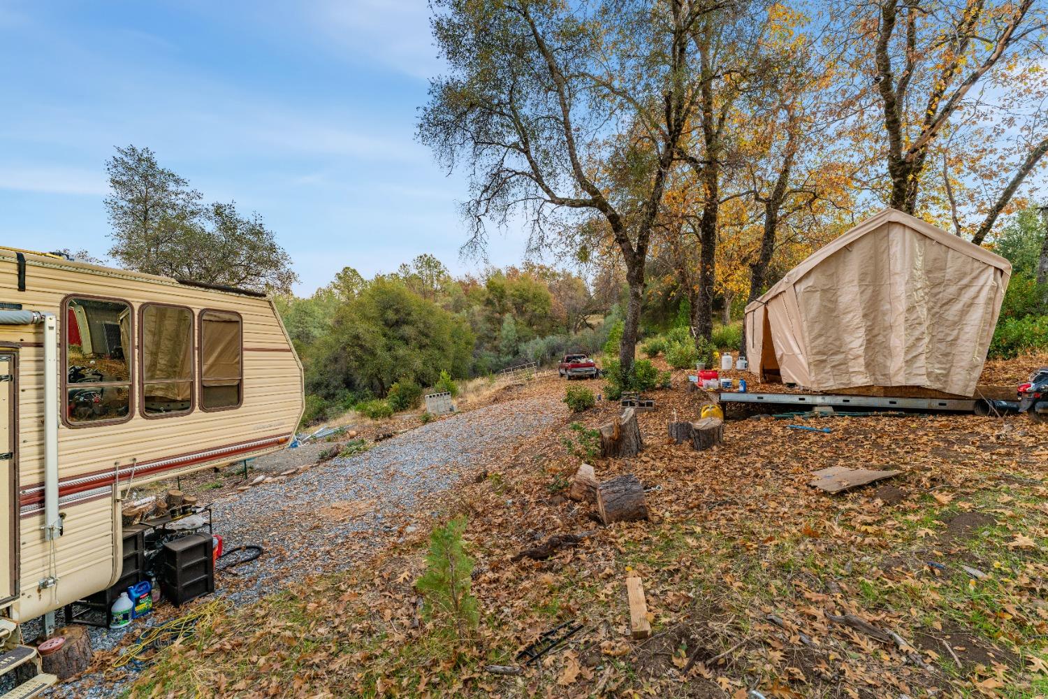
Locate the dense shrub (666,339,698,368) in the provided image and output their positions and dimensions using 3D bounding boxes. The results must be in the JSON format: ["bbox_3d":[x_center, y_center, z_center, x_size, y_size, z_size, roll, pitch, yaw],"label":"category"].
[{"bbox_3d":[6.520,0.190,16.800,1.400,1.180,1.300,0,0,21],"label":"dense shrub"}]

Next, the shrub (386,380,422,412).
[{"bbox_3d":[-4.650,1.790,15.800,1.360,1.240,1.300,0,0,-16],"label":"shrub"}]

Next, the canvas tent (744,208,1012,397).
[{"bbox_3d":[7.500,-0.820,9.950,3.000,3.150,6.400,0,0,22],"label":"canvas tent"}]

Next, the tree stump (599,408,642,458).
[{"bbox_3d":[1.487,1.235,6.200,0.630,0.660,0.560,0,0,11],"label":"tree stump"}]

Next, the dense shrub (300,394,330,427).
[{"bbox_3d":[-6.980,2.000,13.500,1.150,1.100,1.100,0,0,-27],"label":"dense shrub"}]

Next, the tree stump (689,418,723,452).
[{"bbox_3d":[2.742,1.260,6.120,0.460,0.420,0.440,0,0,24],"label":"tree stump"}]

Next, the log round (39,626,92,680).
[{"bbox_3d":[-3.496,2.319,3.110,0.285,0.230,0.285,0,0,-45],"label":"log round"}]

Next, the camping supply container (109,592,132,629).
[{"bbox_3d":[-3.595,2.312,3.640,0.148,0.292,0.148,0,0,39],"label":"camping supply container"}]

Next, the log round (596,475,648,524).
[{"bbox_3d":[0.920,1.405,3.830,0.385,0.370,0.370,-12,0,-6],"label":"log round"}]

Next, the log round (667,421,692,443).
[{"bbox_3d":[2.560,1.345,6.650,0.410,0.290,0.400,0,0,22],"label":"log round"}]

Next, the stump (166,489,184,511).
[{"bbox_3d":[-5.906,2.566,6.900,0.210,0.290,0.210,0,0,-37],"label":"stump"}]

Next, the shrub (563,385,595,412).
[{"bbox_3d":[1.627,1.459,12.000,0.930,0.780,0.900,0,0,6],"label":"shrub"}]

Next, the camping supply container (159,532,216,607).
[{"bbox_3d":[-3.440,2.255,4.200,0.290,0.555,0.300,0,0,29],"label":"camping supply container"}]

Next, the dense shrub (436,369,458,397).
[{"bbox_3d":[-4.462,1.984,23.500,1.280,1.650,1.250,0,0,-11],"label":"dense shrub"}]

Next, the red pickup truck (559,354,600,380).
[{"bbox_3d":[3.980,1.280,30.200,1.930,1.760,5.300,-2,0,-3],"label":"red pickup truck"}]

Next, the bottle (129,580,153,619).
[{"bbox_3d":[-3.680,2.390,3.920,0.110,0.290,0.155,0,0,28],"label":"bottle"}]

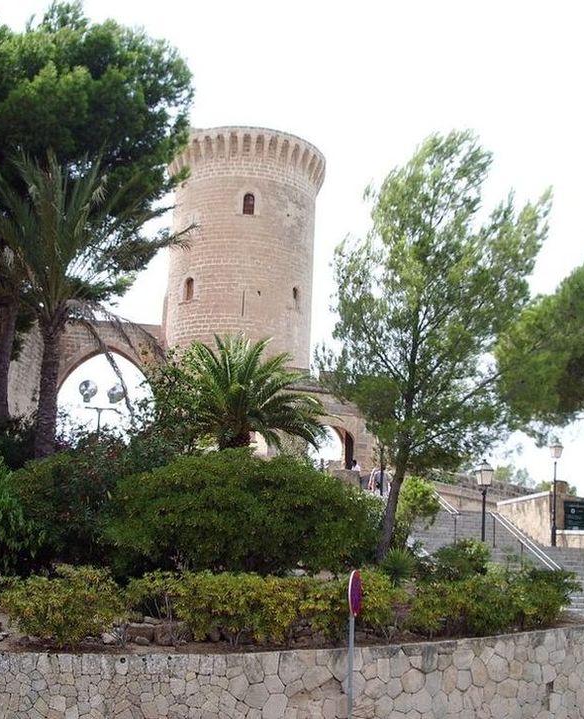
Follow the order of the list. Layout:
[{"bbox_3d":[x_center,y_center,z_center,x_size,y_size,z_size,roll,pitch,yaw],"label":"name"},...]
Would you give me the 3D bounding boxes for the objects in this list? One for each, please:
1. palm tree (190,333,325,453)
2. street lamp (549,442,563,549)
[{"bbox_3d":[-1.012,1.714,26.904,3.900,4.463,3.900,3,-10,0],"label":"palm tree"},{"bbox_3d":[8.706,4.388,32.017,0.430,3.505,0.430,5,-11,-10],"label":"street lamp"}]

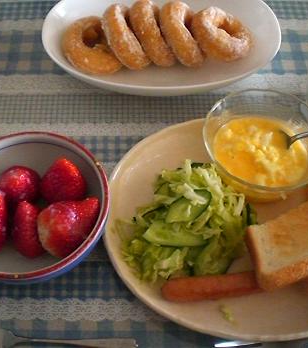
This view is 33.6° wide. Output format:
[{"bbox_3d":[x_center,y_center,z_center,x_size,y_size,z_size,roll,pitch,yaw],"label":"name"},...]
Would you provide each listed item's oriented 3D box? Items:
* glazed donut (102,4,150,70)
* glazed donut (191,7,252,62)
[{"bbox_3d":[-0.026,-0.141,0.525,0.026,0.071,0.071,-24,45,27],"label":"glazed donut"},{"bbox_3d":[0.072,-0.146,0.534,0.069,0.026,0.069,18,49,-21],"label":"glazed donut"}]

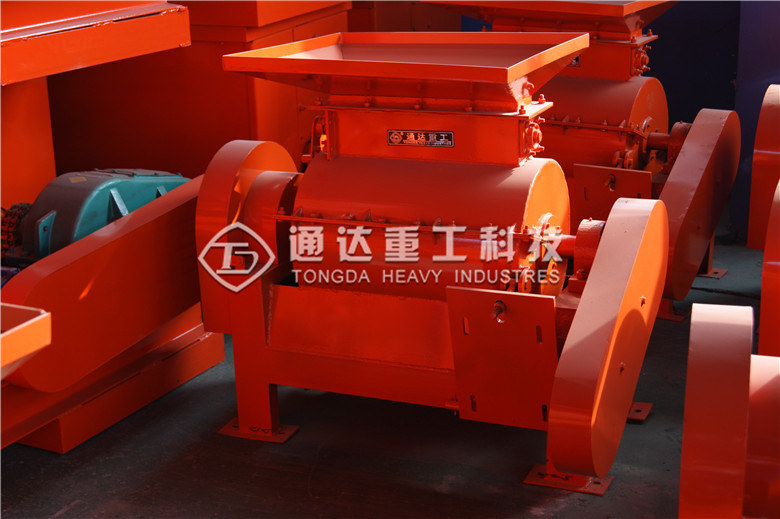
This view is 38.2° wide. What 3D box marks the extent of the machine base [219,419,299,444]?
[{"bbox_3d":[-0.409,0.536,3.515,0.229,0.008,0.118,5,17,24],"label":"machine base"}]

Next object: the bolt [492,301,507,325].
[{"bbox_3d":[0.281,0.138,2.889,0.027,0.038,0.045,5,28,24],"label":"bolt"}]

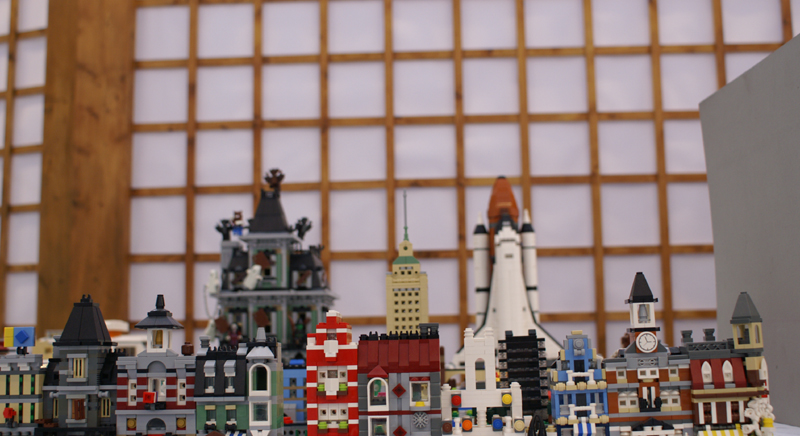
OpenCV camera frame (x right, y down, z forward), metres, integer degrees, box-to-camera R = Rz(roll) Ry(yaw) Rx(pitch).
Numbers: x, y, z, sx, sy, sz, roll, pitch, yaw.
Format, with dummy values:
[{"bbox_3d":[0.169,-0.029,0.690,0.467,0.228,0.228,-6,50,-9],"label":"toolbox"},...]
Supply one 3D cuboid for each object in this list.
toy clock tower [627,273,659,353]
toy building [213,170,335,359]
[{"bbox_3d":[0.185,0.073,0.713,0.023,0.061,0.024,-2,-7,4],"label":"toy clock tower"},{"bbox_3d":[-0.210,0.110,1.640,0.200,0.385,0.205,-2,-7,2],"label":"toy building"}]

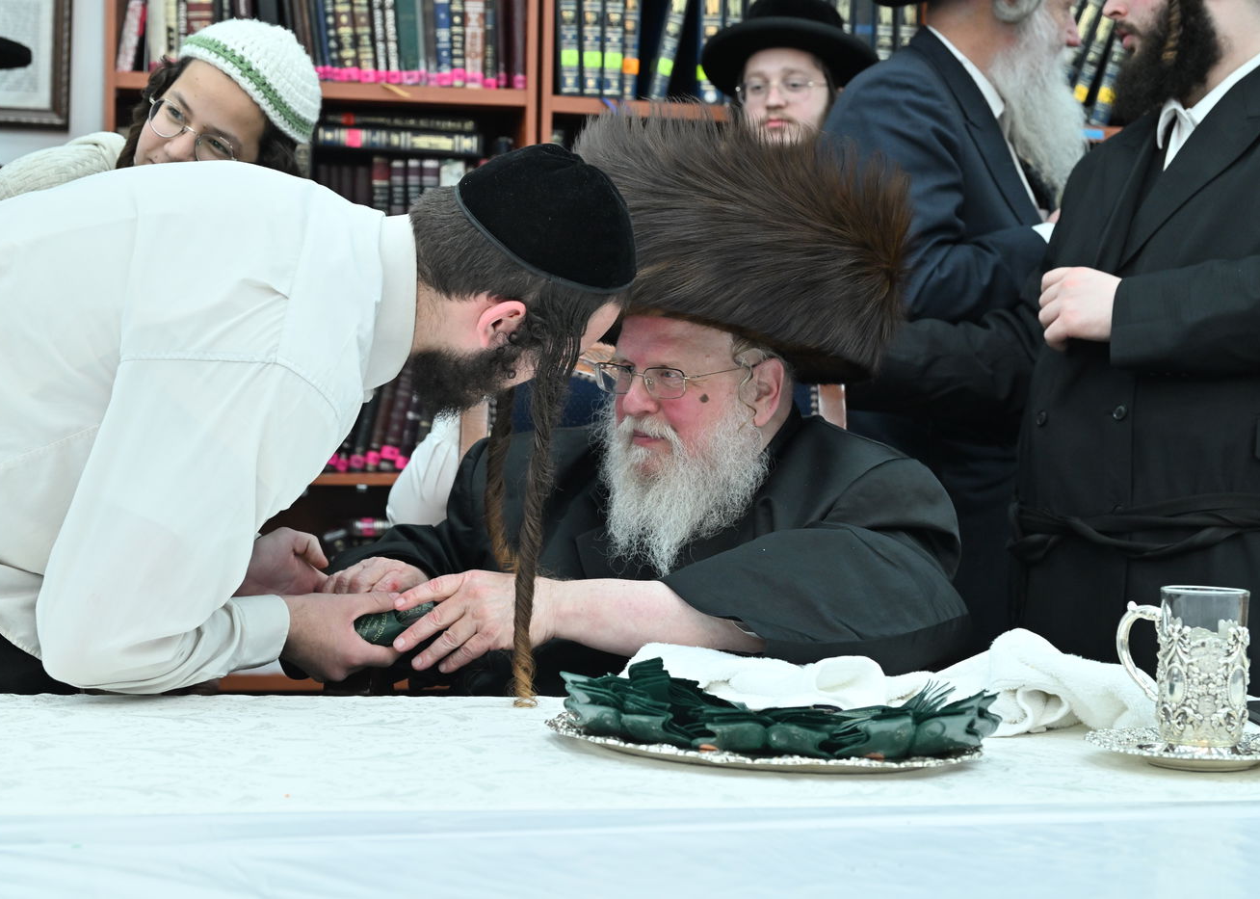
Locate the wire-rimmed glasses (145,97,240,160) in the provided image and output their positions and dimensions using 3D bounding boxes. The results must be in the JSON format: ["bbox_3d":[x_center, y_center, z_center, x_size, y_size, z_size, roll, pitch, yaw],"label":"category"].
[{"bbox_3d":[-0.514,-0.369,2.700,0.128,0.042,0.135,35,0,-1],"label":"wire-rimmed glasses"}]

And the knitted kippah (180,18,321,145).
[{"bbox_3d":[-0.441,-0.465,2.730,0.190,0.096,0.190,34,-3,-1],"label":"knitted kippah"}]

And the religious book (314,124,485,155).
[{"bbox_3d":[-0.432,-0.552,4.080,0.300,0.038,0.210,1,3,-14],"label":"religious book"}]

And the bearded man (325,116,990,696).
[{"bbox_3d":[0.055,0.310,2.340,0.660,1.310,0.740,2,3,21],"label":"bearded man"}]

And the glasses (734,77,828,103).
[{"bbox_3d":[0.270,-0.599,3.780,0.137,0.043,0.140,2,3,23],"label":"glasses"}]

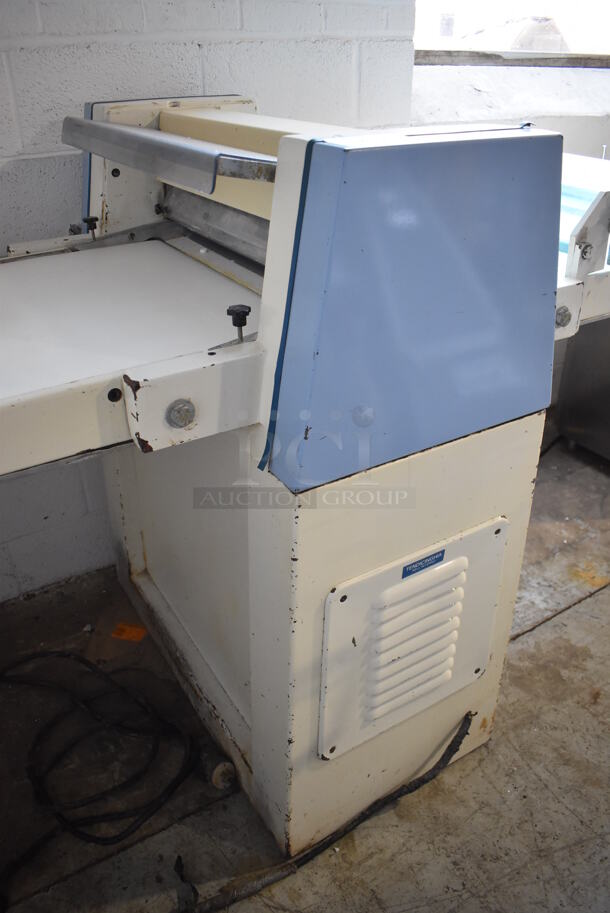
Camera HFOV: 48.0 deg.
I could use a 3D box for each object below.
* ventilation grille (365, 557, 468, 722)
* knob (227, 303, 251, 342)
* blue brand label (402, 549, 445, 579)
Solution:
[{"bbox_3d":[0.183,0.296,1.095,0.179,0.264,0.016,-17,33,-28],"label":"ventilation grille"},{"bbox_3d":[-0.073,-0.148,0.776,0.028,0.039,0.028,0,29,0],"label":"knob"},{"bbox_3d":[0.178,0.160,1.021,0.082,0.021,0.002,-17,33,-28],"label":"blue brand label"}]

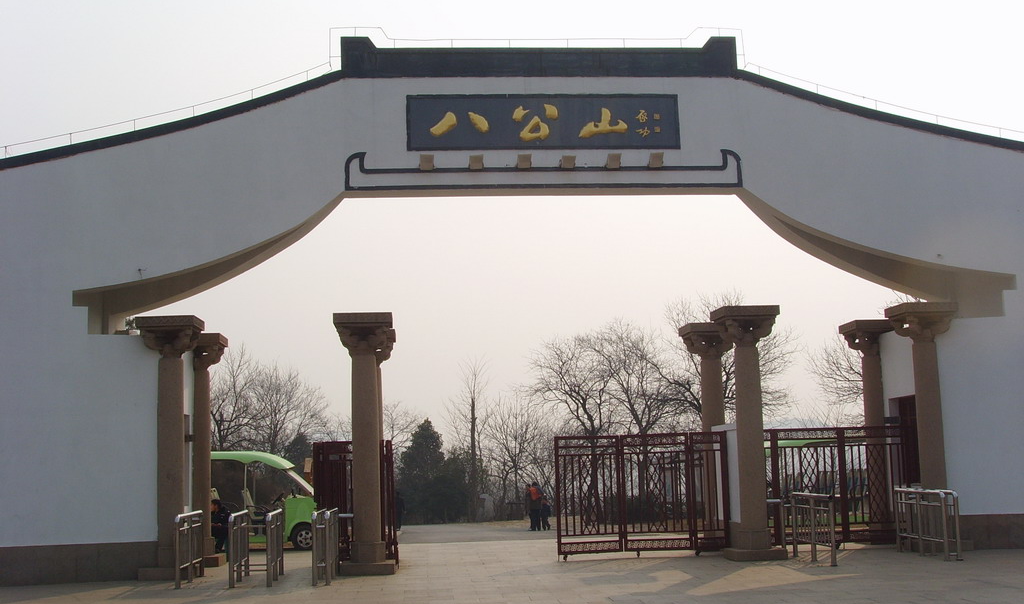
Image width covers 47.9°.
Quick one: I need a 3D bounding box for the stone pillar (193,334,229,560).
[{"bbox_3d":[-5.518,2.601,20.330,0.885,4.020,0.885,-1,-7,-5],"label":"stone pillar"}]

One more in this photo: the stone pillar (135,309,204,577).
[{"bbox_3d":[-5.602,2.388,18.920,0.929,4.198,0.913,-1,-8,-4],"label":"stone pillar"}]

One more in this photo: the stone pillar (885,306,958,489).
[{"bbox_3d":[6.912,2.070,19.100,0.885,4.020,0.885,-1,-7,-5],"label":"stone pillar"}]

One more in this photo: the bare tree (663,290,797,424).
[{"bbox_3d":[7.388,3.500,39.191,4.552,7.845,4.324,-3,-8,10],"label":"bare tree"}]

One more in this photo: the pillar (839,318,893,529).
[{"bbox_3d":[6.739,2.391,21.358,0.885,4.020,0.885,-1,-7,-5],"label":"pillar"}]

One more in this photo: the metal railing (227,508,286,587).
[{"bbox_3d":[-3.929,3.776,17.847,0.635,1.061,1.870,-1,-8,-4],"label":"metal railing"}]

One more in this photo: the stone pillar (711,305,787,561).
[{"bbox_3d":[3.874,2.122,18.845,0.885,4.020,0.885,-1,-7,-5],"label":"stone pillar"}]

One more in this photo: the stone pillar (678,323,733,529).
[{"bbox_3d":[3.701,2.443,21.103,0.885,4.020,0.885,-1,-7,-5],"label":"stone pillar"}]

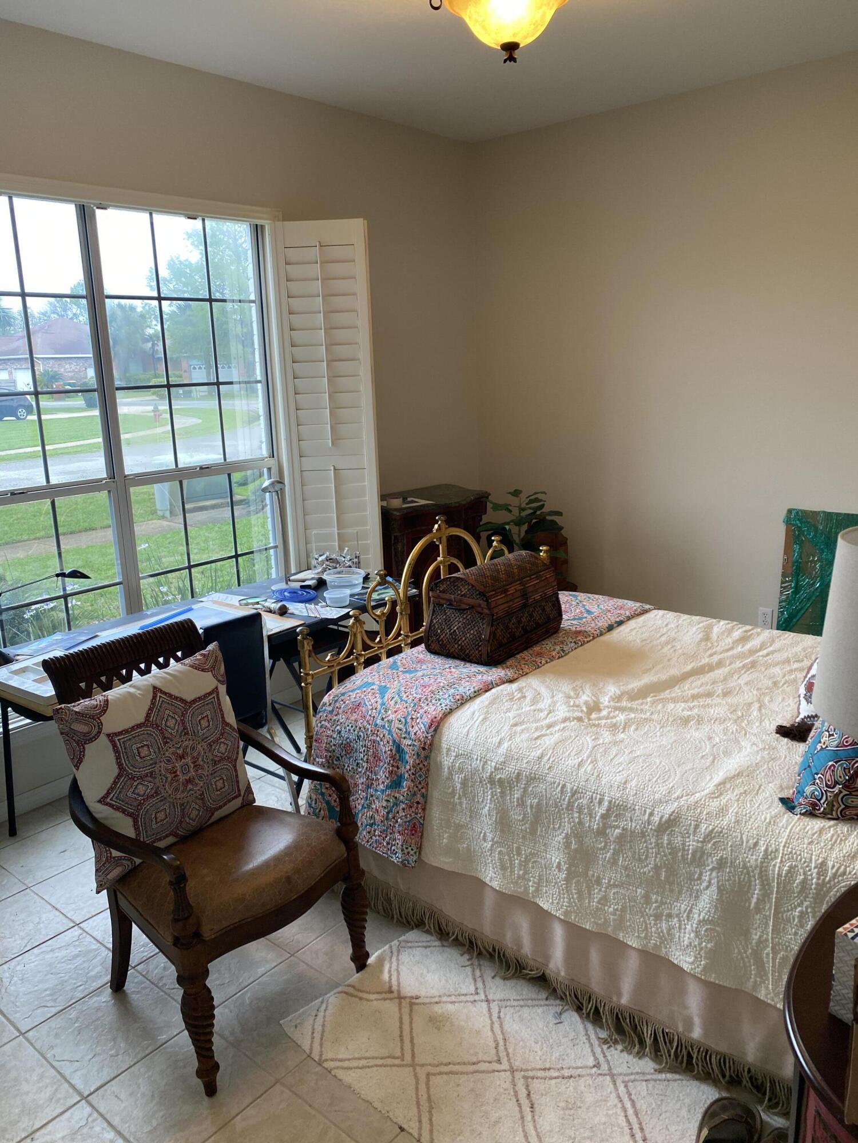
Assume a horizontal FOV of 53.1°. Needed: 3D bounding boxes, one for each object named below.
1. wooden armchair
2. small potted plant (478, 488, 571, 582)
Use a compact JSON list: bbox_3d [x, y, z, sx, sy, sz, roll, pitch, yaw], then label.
[{"bbox_3d":[-0.542,0.650,2.158,0.650,0.925,0.570,9,18,39],"label":"wooden armchair"},{"bbox_3d":[0.481,-0.181,4.385,0.430,0.480,0.450,-2,14,0],"label":"small potted plant"}]

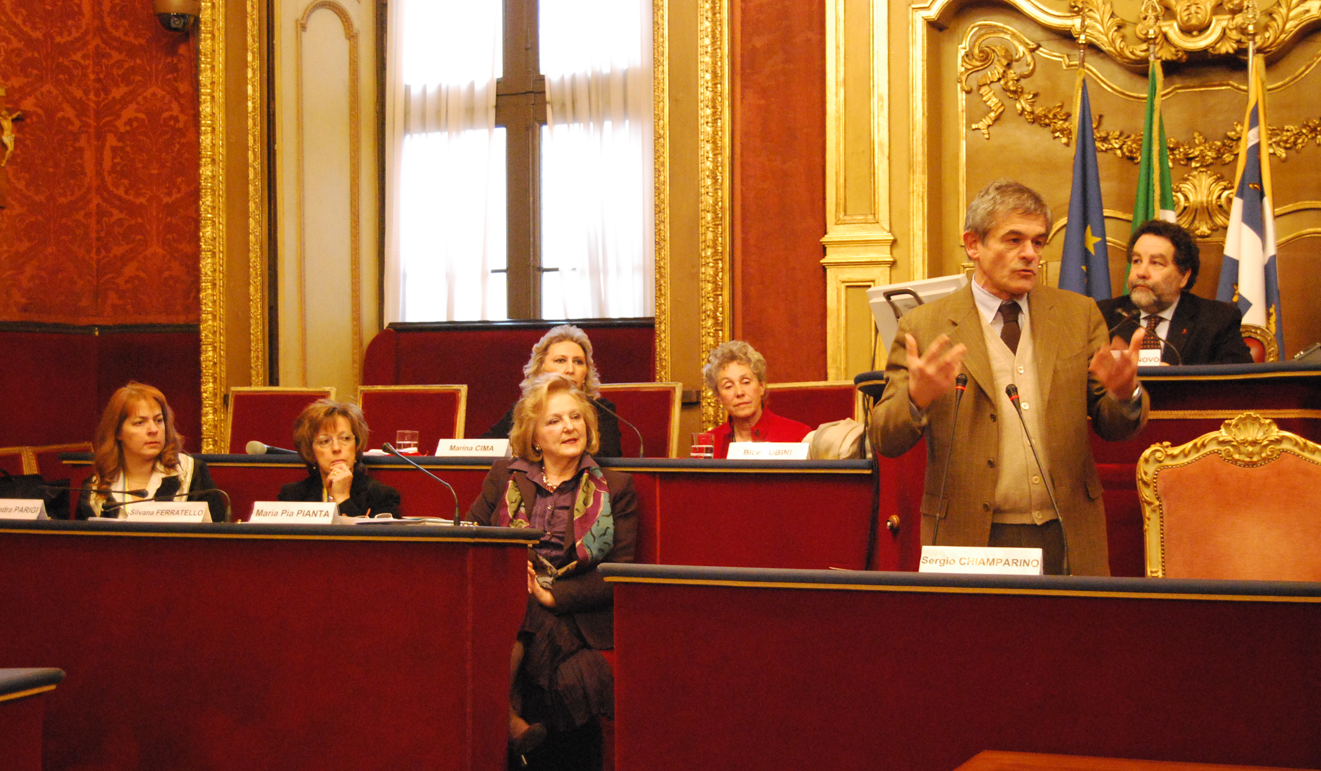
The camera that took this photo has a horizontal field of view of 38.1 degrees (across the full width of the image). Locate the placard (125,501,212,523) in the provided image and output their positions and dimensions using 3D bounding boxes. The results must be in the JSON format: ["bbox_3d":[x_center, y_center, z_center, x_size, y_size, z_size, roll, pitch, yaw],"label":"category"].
[{"bbox_3d":[-1.512,0.391,5.880,0.297,0.068,0.062,-1,-1,24],"label":"placard"}]

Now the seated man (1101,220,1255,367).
[{"bbox_3d":[1.571,0.139,5.907,0.580,1.300,0.700,-1,-1,22],"label":"seated man"}]

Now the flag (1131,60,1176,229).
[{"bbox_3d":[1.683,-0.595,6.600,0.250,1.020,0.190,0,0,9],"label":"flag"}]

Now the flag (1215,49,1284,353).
[{"bbox_3d":[1.986,-0.414,6.436,0.280,1.400,0.200,-1,-1,24],"label":"flag"}]

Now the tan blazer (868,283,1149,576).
[{"bbox_3d":[0.763,0.138,4.250,0.600,0.740,0.450,0,0,4],"label":"tan blazer"}]

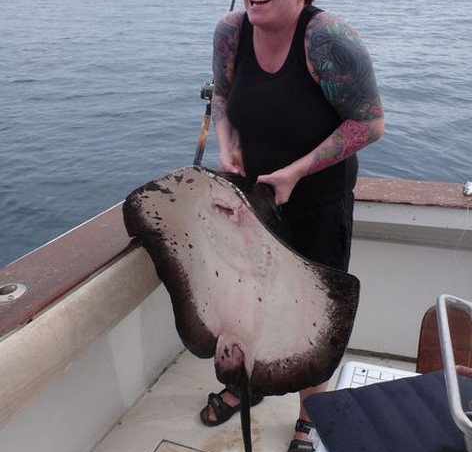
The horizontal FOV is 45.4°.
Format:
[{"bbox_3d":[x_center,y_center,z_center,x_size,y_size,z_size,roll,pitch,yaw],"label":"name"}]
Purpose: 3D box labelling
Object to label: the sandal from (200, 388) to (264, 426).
[{"bbox_3d":[-0.008,0.654,2.126,0.260,0.100,0.100,-13,28,-27],"label":"sandal"}]

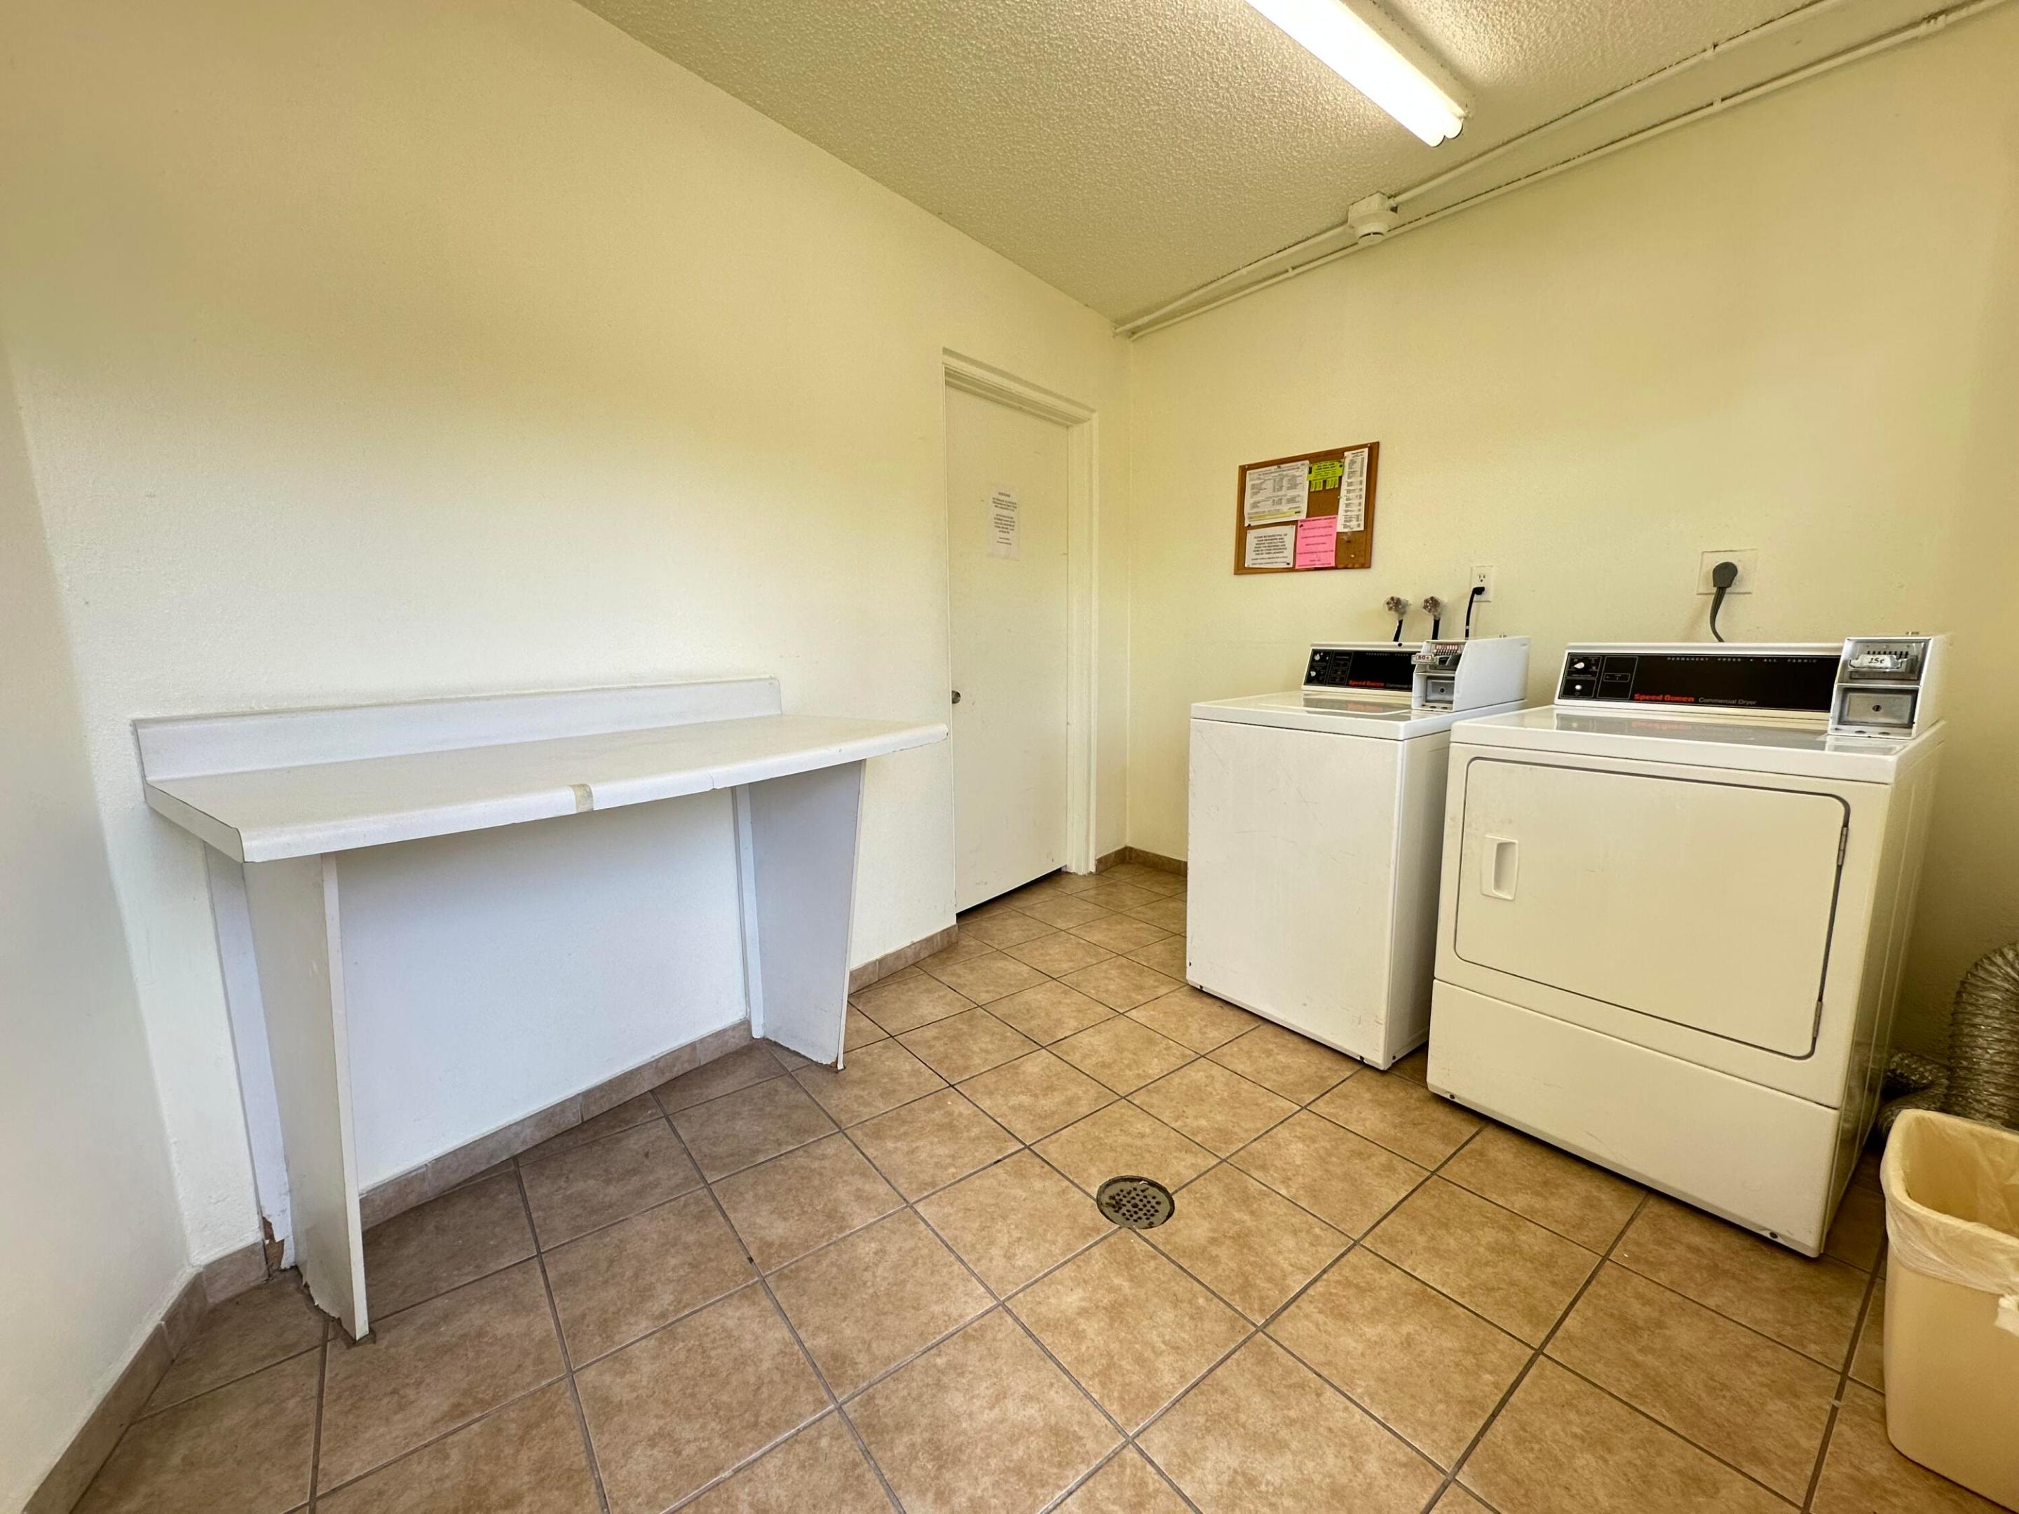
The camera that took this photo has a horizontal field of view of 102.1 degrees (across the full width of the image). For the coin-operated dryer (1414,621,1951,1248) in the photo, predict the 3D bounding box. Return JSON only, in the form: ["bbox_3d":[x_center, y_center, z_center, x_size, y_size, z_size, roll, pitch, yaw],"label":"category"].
[{"bbox_3d":[1.490,0.289,1.845,0.685,1.090,0.685,-7,11,-37],"label":"coin-operated dryer"}]

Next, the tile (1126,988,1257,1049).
[{"bbox_3d":[0.547,0.773,2.401,0.298,0.010,0.298,-7,11,-37],"label":"tile"}]

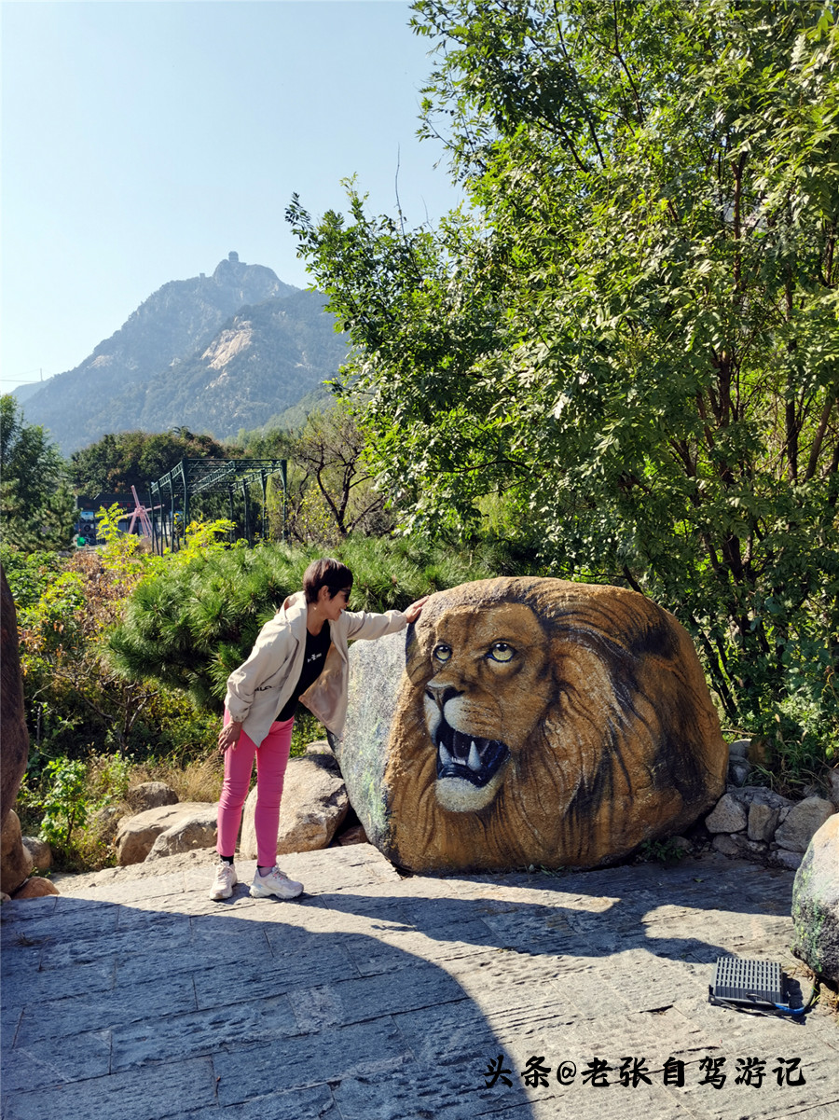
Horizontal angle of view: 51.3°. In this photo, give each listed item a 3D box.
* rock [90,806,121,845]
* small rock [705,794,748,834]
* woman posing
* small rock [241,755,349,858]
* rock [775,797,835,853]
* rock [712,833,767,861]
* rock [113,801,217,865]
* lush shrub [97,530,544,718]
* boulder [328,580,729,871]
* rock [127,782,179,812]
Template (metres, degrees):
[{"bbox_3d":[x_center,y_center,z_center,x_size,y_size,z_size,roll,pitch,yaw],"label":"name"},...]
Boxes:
[{"bbox_3d":[-1.786,1.513,4.971,0.190,0.210,0.180,-1,1,-11],"label":"rock"},{"bbox_3d":[1.548,1.278,4.400,0.220,0.200,0.200,1,3,20],"label":"small rock"},{"bbox_3d":[-0.447,0.746,3.820,0.800,1.460,0.550,-2,3,-40],"label":"woman posing"},{"bbox_3d":[-0.642,1.260,4.470,0.570,0.480,0.500,-1,3,-20],"label":"small rock"},{"bbox_3d":[1.899,1.304,4.300,0.310,0.260,0.260,1,3,20],"label":"rock"},{"bbox_3d":[1.594,1.425,4.346,0.250,0.130,0.200,-1,1,11],"label":"rock"},{"bbox_3d":[-1.272,1.372,4.370,0.490,0.270,0.420,-1,3,-20],"label":"rock"},{"bbox_3d":[-0.671,0.467,6.252,2.800,1.280,1.900,-1,1,-6],"label":"lush shrub"},{"bbox_3d":[0.594,0.802,4.694,1.900,1.360,1.250,-1,1,7],"label":"boulder"},{"bbox_3d":[-1.662,1.485,5.432,0.340,0.200,0.280,-1,1,-11],"label":"rock"}]

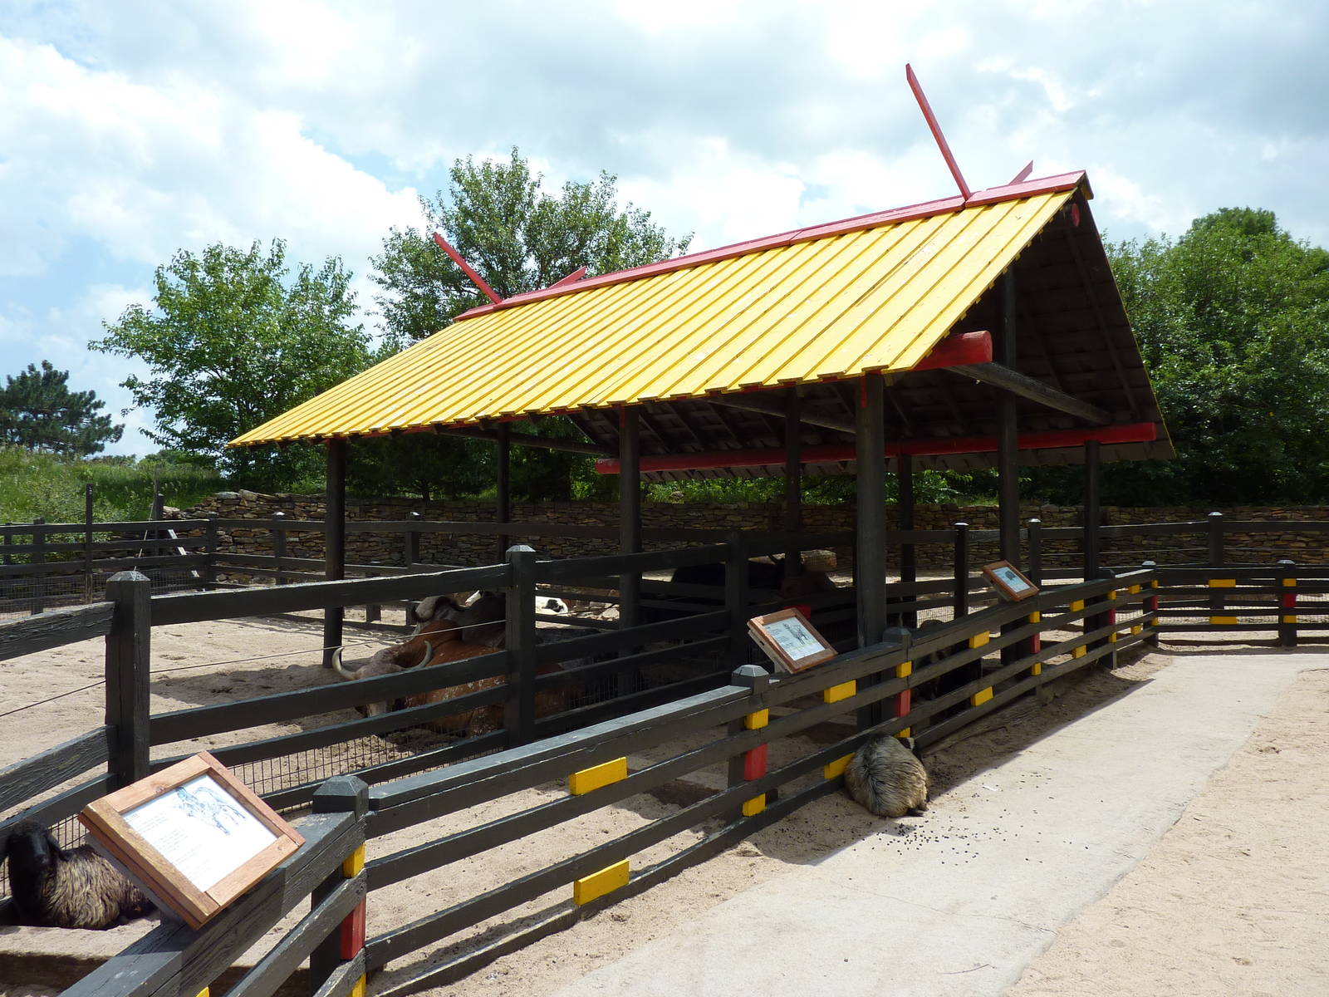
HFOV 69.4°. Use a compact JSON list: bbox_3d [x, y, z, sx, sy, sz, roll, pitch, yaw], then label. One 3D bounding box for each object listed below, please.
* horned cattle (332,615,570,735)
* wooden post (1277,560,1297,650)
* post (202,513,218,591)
[{"bbox_3d":[-1.700,1.396,7.800,2.000,0.920,0.850,1,-2,-30],"label":"horned cattle"},{"bbox_3d":[7.393,1.252,11.400,0.170,1.070,0.170,0,-2,8],"label":"wooden post"},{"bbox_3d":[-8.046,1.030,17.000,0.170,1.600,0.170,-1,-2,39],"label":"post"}]

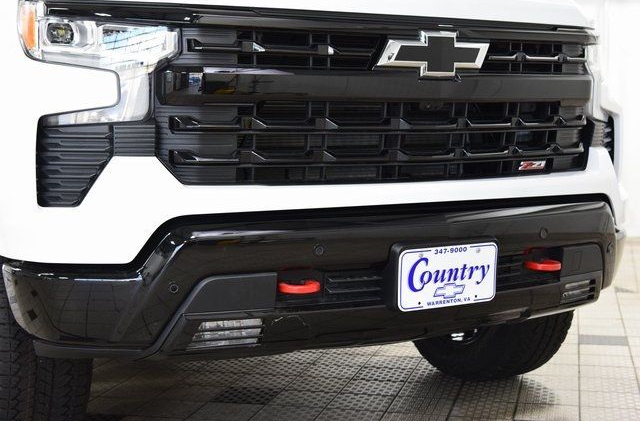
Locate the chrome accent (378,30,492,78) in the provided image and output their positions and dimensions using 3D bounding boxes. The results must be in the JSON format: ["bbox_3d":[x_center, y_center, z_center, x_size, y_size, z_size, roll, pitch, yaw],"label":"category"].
[{"bbox_3d":[0.292,-0.394,2.570,0.340,0.111,0.035,-3,5,-29],"label":"chrome accent"}]

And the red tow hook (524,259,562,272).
[{"bbox_3d":[0.623,0.154,2.826,0.116,0.030,0.075,-3,5,-29],"label":"red tow hook"}]

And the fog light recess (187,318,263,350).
[{"bbox_3d":[-0.230,0.294,2.424,0.172,0.067,0.060,-2,5,-18],"label":"fog light recess"}]

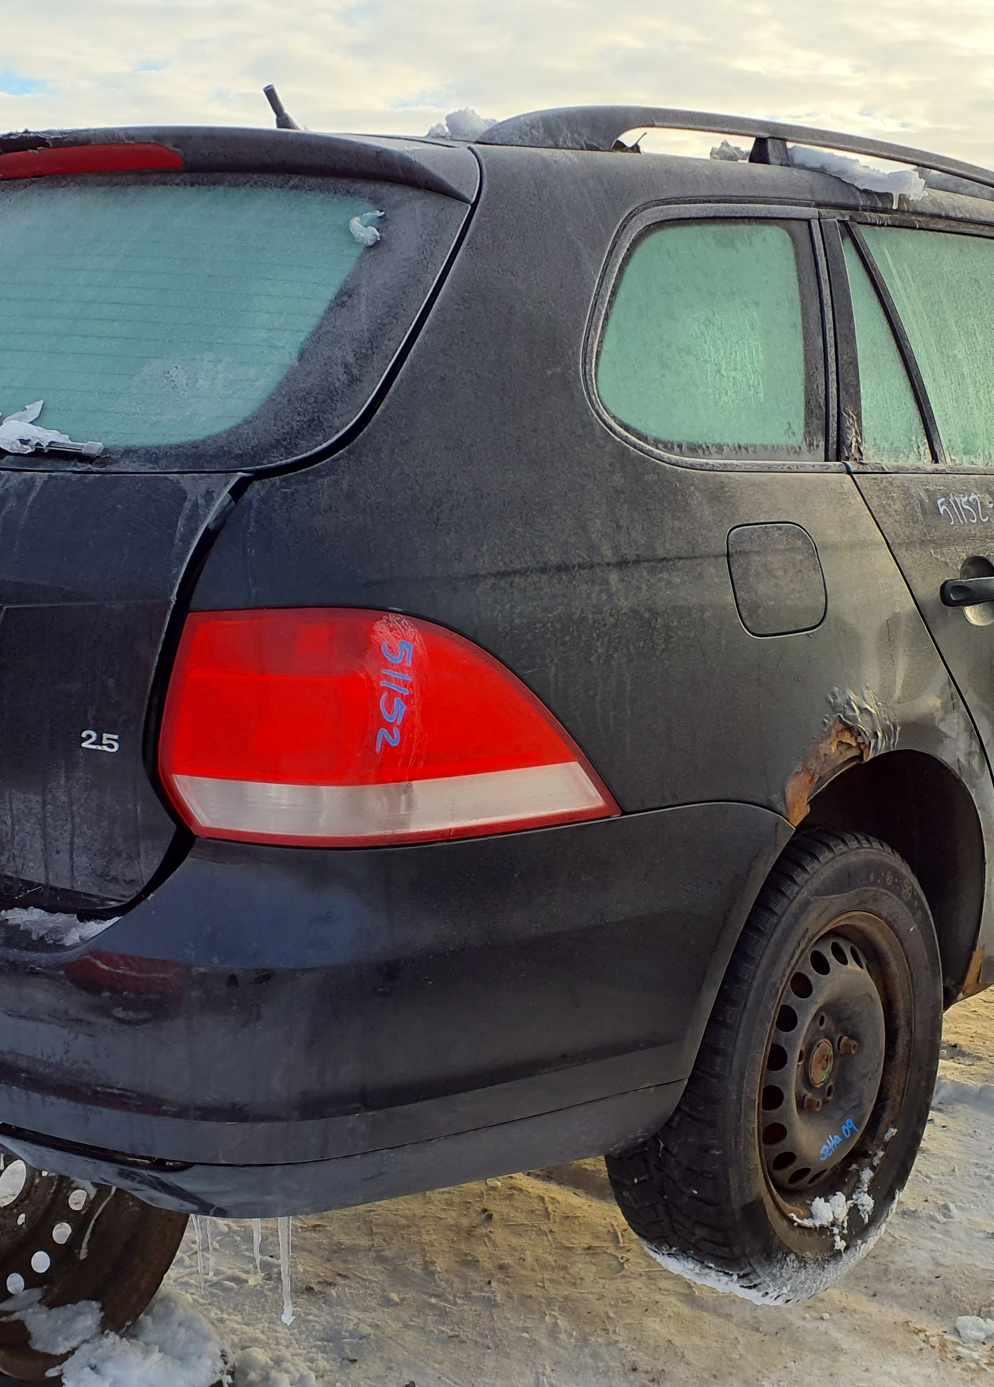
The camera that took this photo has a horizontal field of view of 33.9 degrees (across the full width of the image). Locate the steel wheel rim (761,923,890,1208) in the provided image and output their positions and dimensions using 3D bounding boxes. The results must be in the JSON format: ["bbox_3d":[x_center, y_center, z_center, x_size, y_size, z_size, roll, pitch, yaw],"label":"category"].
[{"bbox_3d":[0.420,0.508,2.280,0.155,0.415,0.415,6,11,41],"label":"steel wheel rim"}]

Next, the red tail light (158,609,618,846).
[{"bbox_3d":[-0.111,0.013,1.665,0.280,0.255,0.420,9,13,41],"label":"red tail light"}]

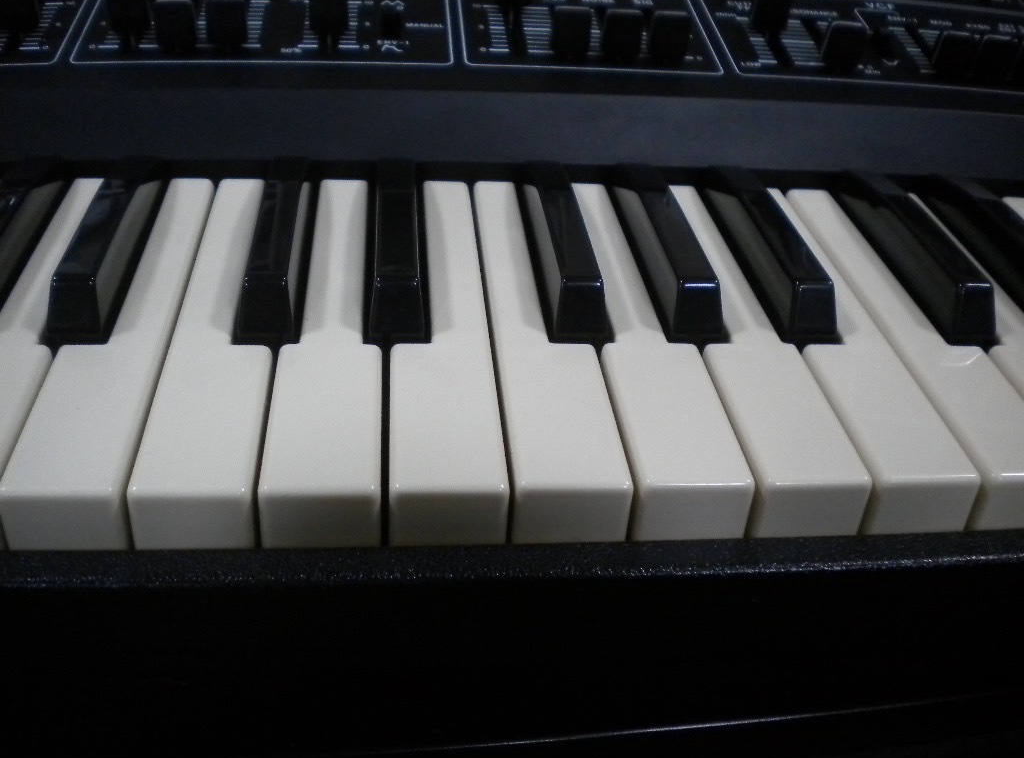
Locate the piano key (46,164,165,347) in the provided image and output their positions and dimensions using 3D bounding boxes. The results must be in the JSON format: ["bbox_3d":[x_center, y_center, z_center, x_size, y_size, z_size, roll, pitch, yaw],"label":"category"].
[{"bbox_3d":[-0.098,-0.035,0.252,0.012,0.012,0.078,0,35,-6],"label":"piano key"}]

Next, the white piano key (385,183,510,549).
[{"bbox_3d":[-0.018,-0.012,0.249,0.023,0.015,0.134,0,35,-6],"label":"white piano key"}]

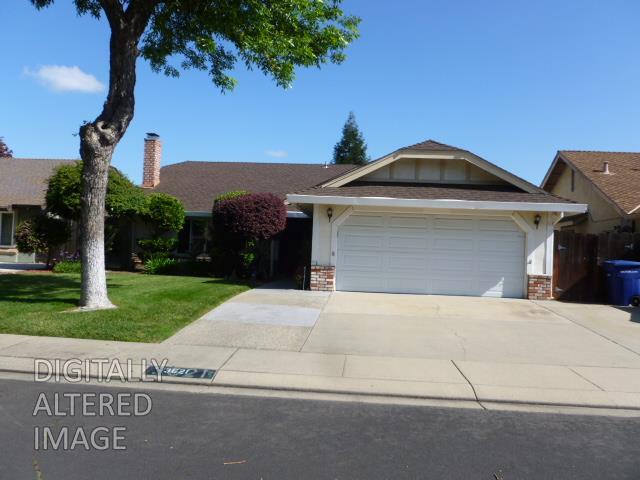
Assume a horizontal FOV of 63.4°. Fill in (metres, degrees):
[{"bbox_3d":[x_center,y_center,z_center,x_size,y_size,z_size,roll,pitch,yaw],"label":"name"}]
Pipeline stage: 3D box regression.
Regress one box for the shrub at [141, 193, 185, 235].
[{"bbox_3d":[-5.476,-0.921,18.000,1.550,1.500,1.450,1,0,5],"label":"shrub"}]

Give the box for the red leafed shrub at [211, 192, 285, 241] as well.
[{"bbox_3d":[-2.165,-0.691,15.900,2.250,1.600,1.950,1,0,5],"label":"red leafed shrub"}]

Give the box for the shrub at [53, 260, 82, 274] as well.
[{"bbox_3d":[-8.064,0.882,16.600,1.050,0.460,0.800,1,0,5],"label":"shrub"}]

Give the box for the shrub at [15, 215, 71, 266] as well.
[{"bbox_3d":[-9.434,0.017,17.600,1.900,1.800,1.600,1,0,5],"label":"shrub"}]

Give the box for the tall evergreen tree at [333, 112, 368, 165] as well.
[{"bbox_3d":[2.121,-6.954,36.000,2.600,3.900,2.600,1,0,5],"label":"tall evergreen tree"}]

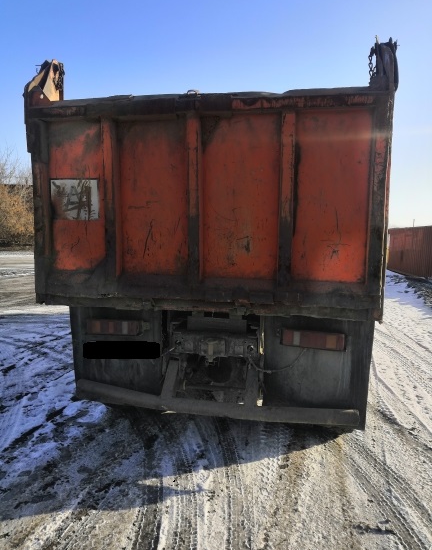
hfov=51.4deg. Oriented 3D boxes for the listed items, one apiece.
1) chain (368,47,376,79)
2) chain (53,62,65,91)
[{"bbox_3d":[1.006,-1.359,2.889,0.050,0.195,0.050,1,5,10],"label":"chain"},{"bbox_3d":[-1.147,-1.445,3.274,0.072,0.205,0.060,1,5,10],"label":"chain"}]

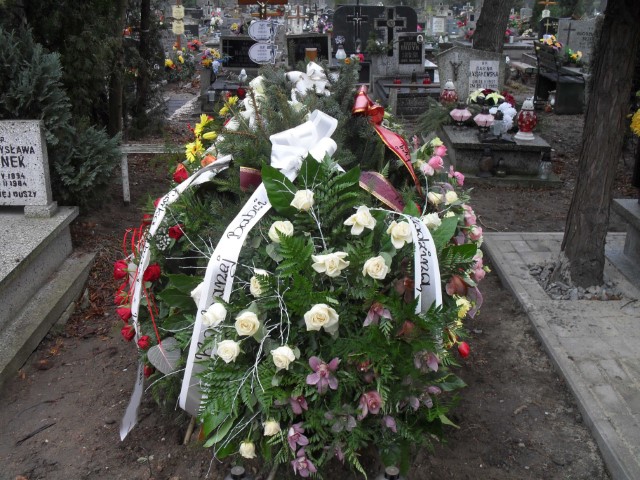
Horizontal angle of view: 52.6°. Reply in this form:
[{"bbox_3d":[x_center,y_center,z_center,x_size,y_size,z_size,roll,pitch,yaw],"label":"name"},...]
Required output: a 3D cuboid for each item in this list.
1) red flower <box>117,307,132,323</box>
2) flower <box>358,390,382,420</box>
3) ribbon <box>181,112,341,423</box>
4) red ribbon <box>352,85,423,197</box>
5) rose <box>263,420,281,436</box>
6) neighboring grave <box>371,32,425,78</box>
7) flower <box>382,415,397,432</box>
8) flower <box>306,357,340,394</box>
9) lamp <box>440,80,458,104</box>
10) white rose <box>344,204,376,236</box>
[{"bbox_3d":[-0.695,0.265,2.300,0.055,0.055,0.052,12,20,29],"label":"red flower"},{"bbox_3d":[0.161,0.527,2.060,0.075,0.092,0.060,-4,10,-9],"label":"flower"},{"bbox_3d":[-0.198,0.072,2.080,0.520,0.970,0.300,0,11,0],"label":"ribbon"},{"bbox_3d":[0.276,-0.407,2.650,0.280,0.450,0.200,-6,22,-14],"label":"red ribbon"},{"bbox_3d":[-0.159,0.618,2.120,0.060,0.055,0.055,2,12,5],"label":"rose"},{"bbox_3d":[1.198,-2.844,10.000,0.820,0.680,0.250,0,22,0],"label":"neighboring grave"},{"bbox_3d":[0.210,0.556,1.960,0.045,0.052,0.040,-2,10,-5],"label":"flower"},{"bbox_3d":[0.011,0.444,2.120,0.110,0.120,0.050,0,9,0],"label":"flower"},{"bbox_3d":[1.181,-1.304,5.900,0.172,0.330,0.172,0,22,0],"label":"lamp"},{"bbox_3d":[0.141,-0.071,2.250,0.110,0.100,0.080,-4,10,-9],"label":"white rose"}]

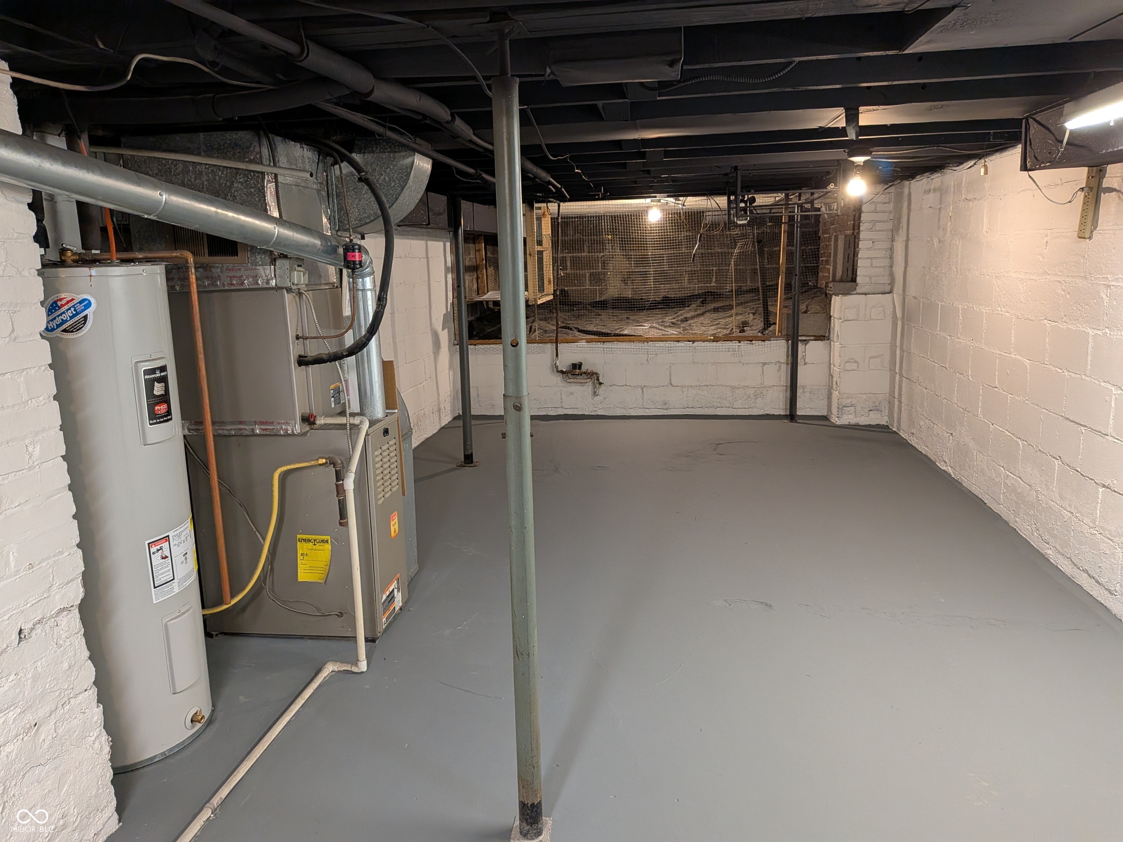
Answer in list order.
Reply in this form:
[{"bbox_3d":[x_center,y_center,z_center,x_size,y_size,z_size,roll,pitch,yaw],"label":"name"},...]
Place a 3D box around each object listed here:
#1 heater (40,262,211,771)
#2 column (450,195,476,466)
[{"bbox_3d":[-1.425,0.280,2.430,0.475,1.490,0.475,2,12,17],"label":"heater"},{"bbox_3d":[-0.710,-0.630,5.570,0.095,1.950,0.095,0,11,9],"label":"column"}]

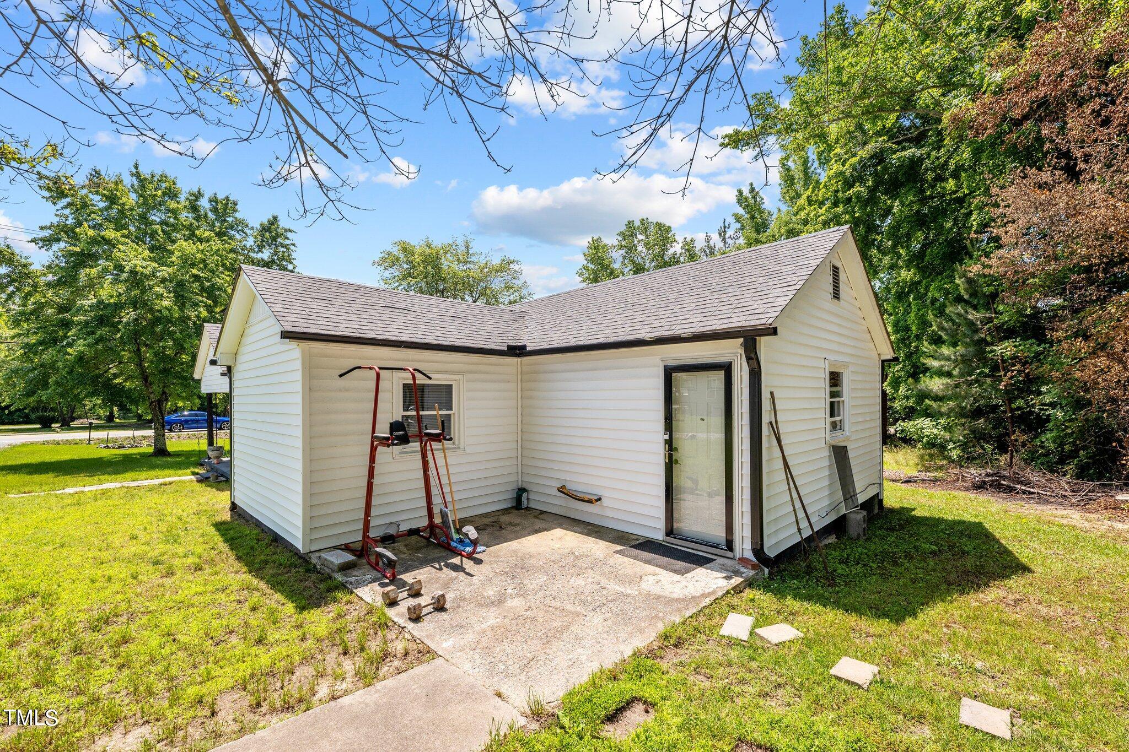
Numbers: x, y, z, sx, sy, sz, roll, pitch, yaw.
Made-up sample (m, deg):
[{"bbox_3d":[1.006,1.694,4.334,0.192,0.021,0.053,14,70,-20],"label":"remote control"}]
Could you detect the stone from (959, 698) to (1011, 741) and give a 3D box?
[{"bbox_3d":[2.428,1.990,2.529,0.210,0.045,0.300,-2,-2,42],"label":"stone"}]

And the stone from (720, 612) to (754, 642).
[{"bbox_3d":[1.406,2.046,3.549,0.200,0.045,0.380,-1,-2,30],"label":"stone"}]

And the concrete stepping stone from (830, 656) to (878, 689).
[{"bbox_3d":[1.962,2.014,2.963,0.300,0.045,0.210,1,-2,-44],"label":"concrete stepping stone"}]

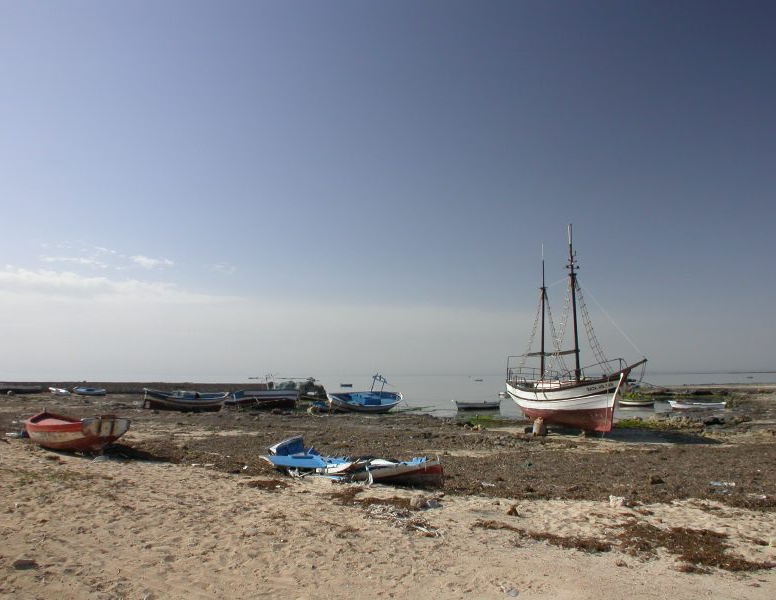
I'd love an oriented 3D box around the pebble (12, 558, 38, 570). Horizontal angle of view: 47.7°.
[{"bbox_3d":[-3.231,2.362,7.827,0.220,0.090,0.150,0,-5,0],"label":"pebble"}]

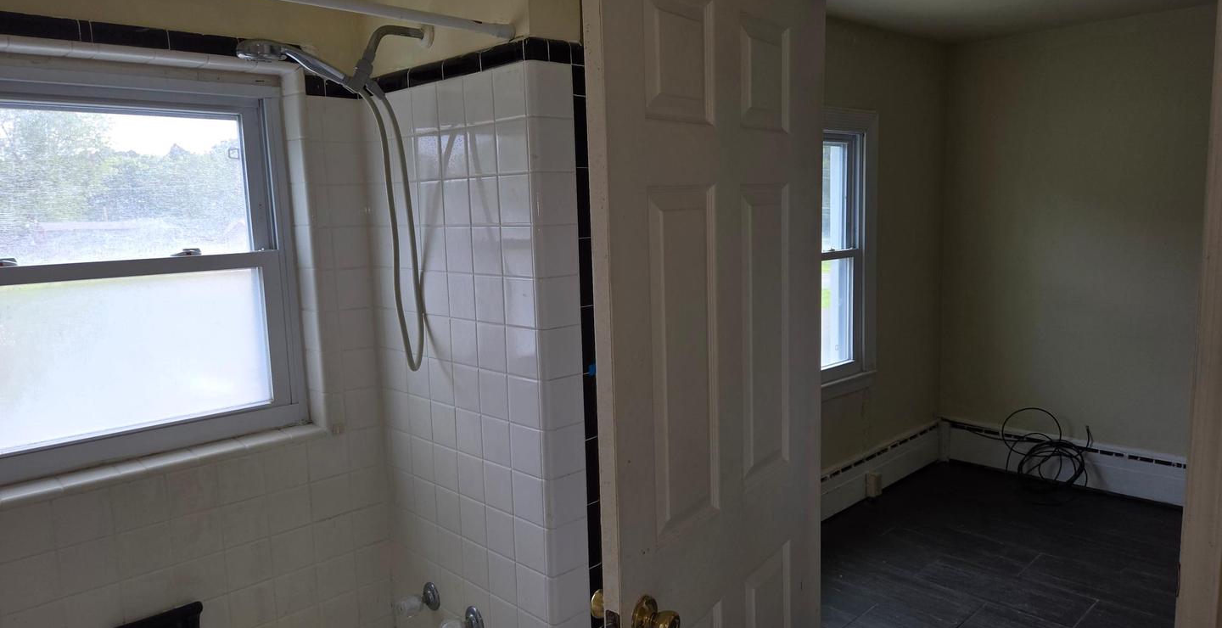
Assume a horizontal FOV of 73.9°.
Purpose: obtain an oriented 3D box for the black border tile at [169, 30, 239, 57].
[{"bbox_3d":[-0.924,-0.614,1.842,0.150,0.045,0.012,-9,10,-44],"label":"black border tile"}]

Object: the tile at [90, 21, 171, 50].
[{"bbox_3d":[-1.048,-0.605,1.772,0.148,0.048,0.010,-9,10,-43],"label":"tile"}]

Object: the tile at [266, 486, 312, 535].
[{"bbox_3d":[-0.835,0.507,2.106,0.109,0.109,0.009,-9,10,-43],"label":"tile"}]

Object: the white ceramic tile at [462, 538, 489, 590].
[{"bbox_3d":[-0.328,0.614,1.994,0.010,0.108,0.108,-9,10,-43],"label":"white ceramic tile"}]

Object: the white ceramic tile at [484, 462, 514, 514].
[{"bbox_3d":[-0.255,0.398,1.862,0.009,0.107,0.107,-9,10,-43],"label":"white ceramic tile"}]

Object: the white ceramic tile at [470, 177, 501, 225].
[{"bbox_3d":[-0.274,-0.247,1.778,0.009,0.107,0.107,-9,10,-43],"label":"white ceramic tile"}]

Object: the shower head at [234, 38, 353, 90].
[{"bbox_3d":[-0.642,-0.516,1.668,0.240,0.078,0.095,-9,10,-43],"label":"shower head"}]

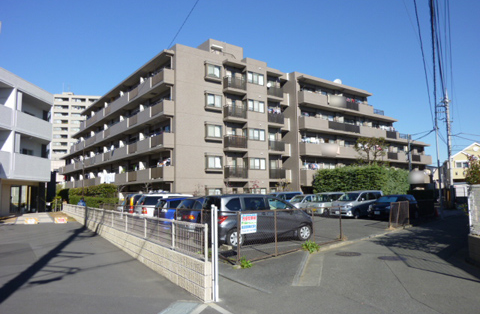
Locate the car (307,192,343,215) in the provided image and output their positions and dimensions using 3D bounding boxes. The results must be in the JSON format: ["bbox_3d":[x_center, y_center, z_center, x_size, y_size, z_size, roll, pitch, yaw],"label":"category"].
[{"bbox_3d":[6.395,3.401,25.440,3.400,1.700,1.475,4,-7,-41],"label":"car"}]

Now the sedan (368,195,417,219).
[{"bbox_3d":[9.866,3.164,22.398,4.150,1.470,1.690,4,-7,-40],"label":"sedan"}]

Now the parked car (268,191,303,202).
[{"bbox_3d":[3.345,3.827,29.568,4.400,1.750,1.690,4,-7,-40],"label":"parked car"}]

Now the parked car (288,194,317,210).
[{"bbox_3d":[5.016,3.760,27.866,4.100,1.500,1.680,4,-7,-40],"label":"parked car"}]

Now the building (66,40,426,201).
[{"bbox_3d":[-0.986,-0.711,59.719,45.394,16.800,44.500,3,-7,-37],"label":"building"}]

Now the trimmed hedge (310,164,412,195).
[{"bbox_3d":[9.892,2.753,28.982,3.916,3.573,6.267,4,-7,-39],"label":"trimmed hedge"}]

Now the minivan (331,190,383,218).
[{"bbox_3d":[7.964,3.151,23.605,4.650,1.790,1.730,4,-7,-41],"label":"minivan"}]

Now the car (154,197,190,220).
[{"bbox_3d":[-2.363,2.750,16.762,3.550,1.570,1.530,3,-7,-36],"label":"car"}]

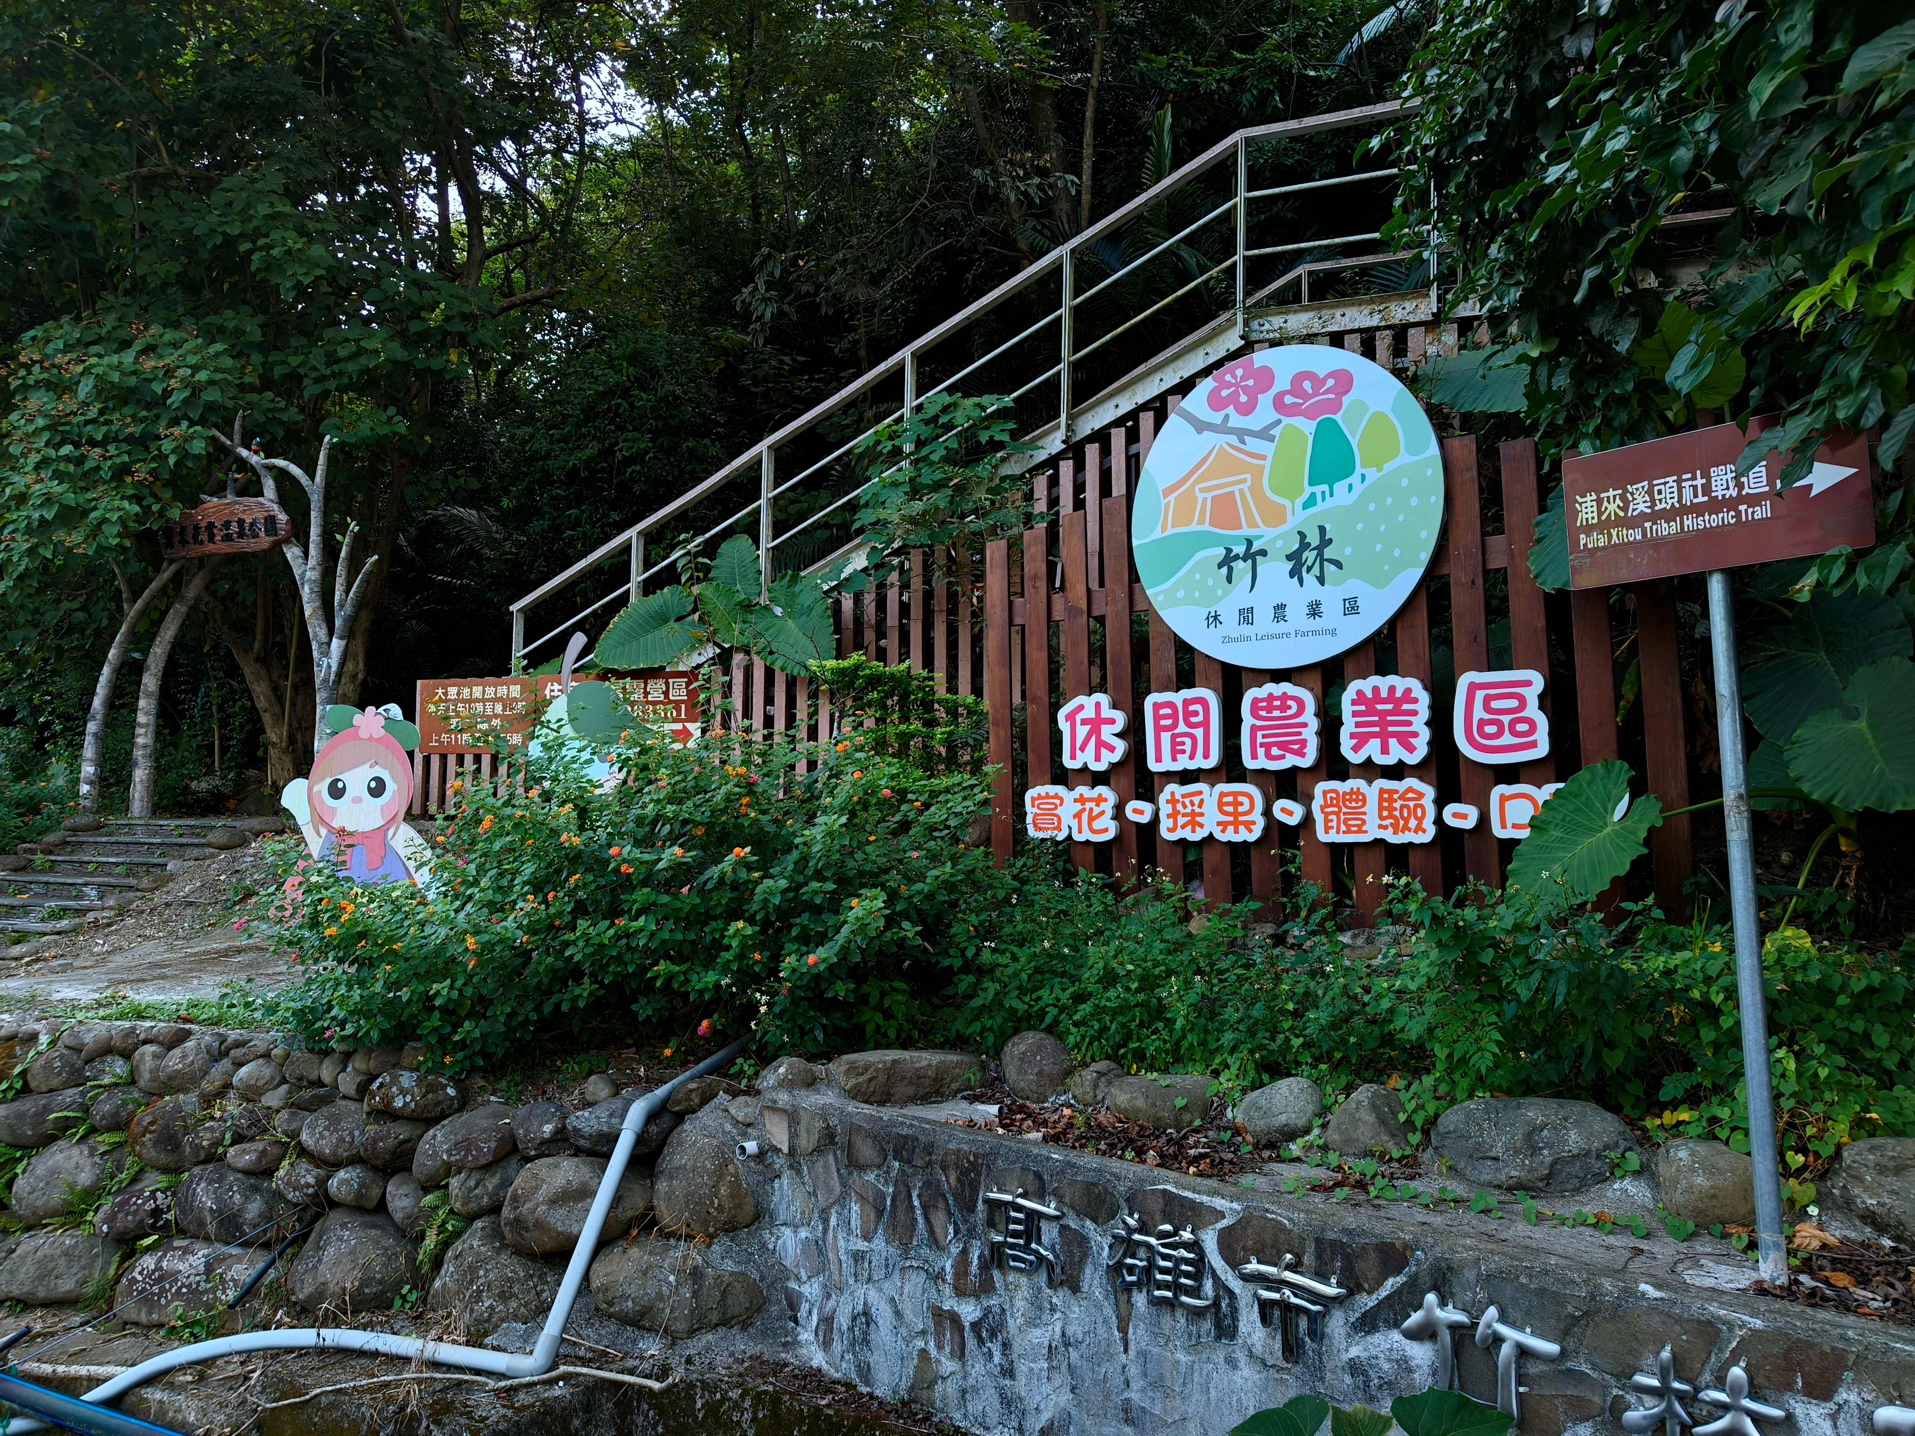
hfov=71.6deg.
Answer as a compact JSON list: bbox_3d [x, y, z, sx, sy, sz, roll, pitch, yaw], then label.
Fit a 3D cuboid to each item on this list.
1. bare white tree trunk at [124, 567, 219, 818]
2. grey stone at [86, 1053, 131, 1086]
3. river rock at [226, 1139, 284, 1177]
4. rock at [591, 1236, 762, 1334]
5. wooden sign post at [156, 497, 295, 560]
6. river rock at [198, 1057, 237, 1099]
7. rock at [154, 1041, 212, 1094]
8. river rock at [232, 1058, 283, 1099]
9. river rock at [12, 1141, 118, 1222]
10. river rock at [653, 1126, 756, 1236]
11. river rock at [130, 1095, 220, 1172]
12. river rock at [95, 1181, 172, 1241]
[{"bbox_3d":[-6.572,-0.251,11.120,0.700,2.166,0.350,-2,-8,18],"label":"bare white tree trunk"},{"bbox_3d":[-3.746,1.556,5.864,0.197,0.140,0.141,-1,-5,12],"label":"grey stone"},{"bbox_3d":[-3.192,2.003,6.047,0.270,0.165,0.200,-1,-7,9],"label":"river rock"},{"bbox_3d":[-1.185,2.397,5.594,0.720,0.398,0.450,-1,-7,9],"label":"rock"},{"bbox_3d":[-6.400,-1.641,11.600,1.392,0.470,0.100,-2,-5,19],"label":"wooden sign post"},{"bbox_3d":[-3.476,1.690,6.238,0.180,0.192,0.160,-1,-7,9],"label":"river rock"},{"bbox_3d":[-3.662,1.659,6.292,0.270,0.256,0.240,-1,-7,9],"label":"rock"},{"bbox_3d":[-3.011,1.552,5.716,0.213,0.168,0.161,-1,-5,12],"label":"river rock"},{"bbox_3d":[-3.931,2.043,5.853,0.429,0.356,0.332,-1,-5,12],"label":"river rock"},{"bbox_3d":[-1.004,1.838,5.277,0.411,0.419,0.353,-1,-5,12],"label":"river rock"},{"bbox_3d":[-3.410,1.812,5.789,0.392,0.318,0.300,-1,-5,12],"label":"river rock"},{"bbox_3d":[-3.535,2.122,5.701,0.320,0.241,0.236,-1,-5,12],"label":"river rock"}]

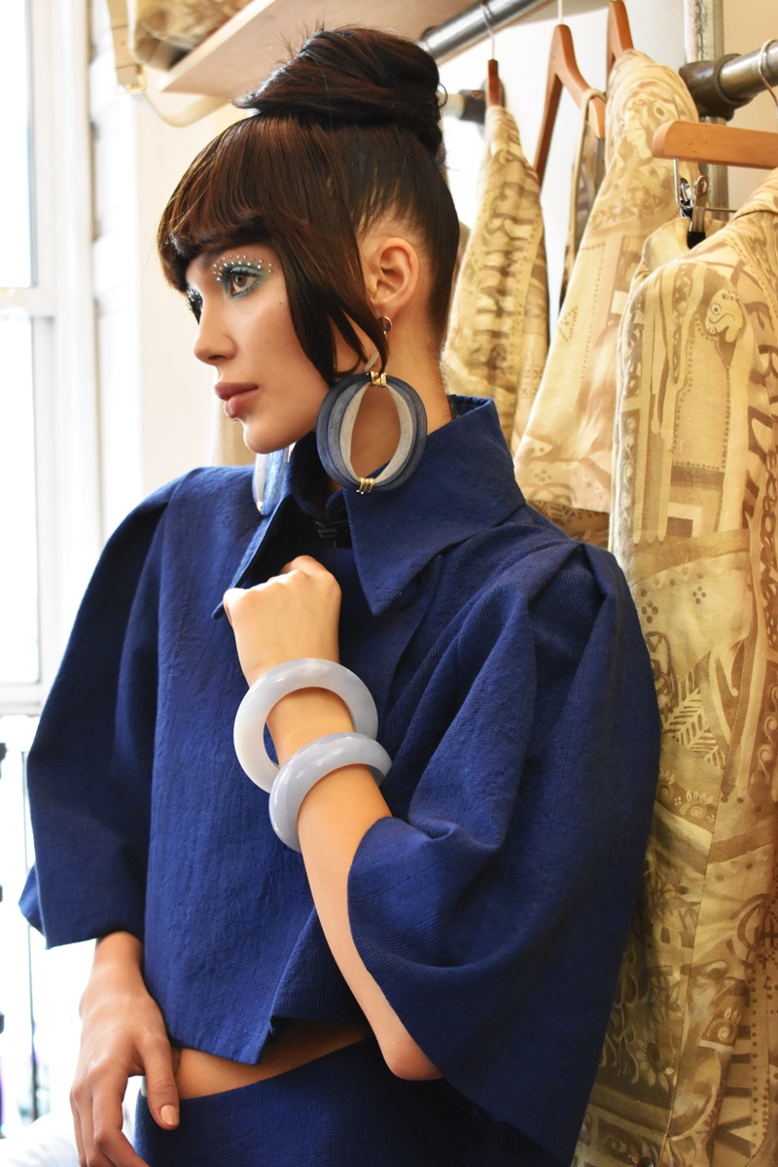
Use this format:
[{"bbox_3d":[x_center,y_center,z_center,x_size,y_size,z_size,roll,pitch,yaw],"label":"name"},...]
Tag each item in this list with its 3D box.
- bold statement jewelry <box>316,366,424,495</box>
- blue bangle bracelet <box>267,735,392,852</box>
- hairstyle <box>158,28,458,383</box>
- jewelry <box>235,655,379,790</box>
[{"bbox_3d":[-0.012,-0.101,1.460,0.077,0.083,0.020,5,-1,-11],"label":"bold statement jewelry"},{"bbox_3d":[-0.034,0.140,1.420,0.094,0.094,0.026,-14,40,-18],"label":"blue bangle bracelet"},{"bbox_3d":[-0.056,-0.266,1.520,0.215,0.245,0.175,-7,2,-25],"label":"hairstyle"},{"bbox_3d":[-0.054,0.097,1.440,0.097,0.097,0.025,-5,19,-14],"label":"jewelry"}]

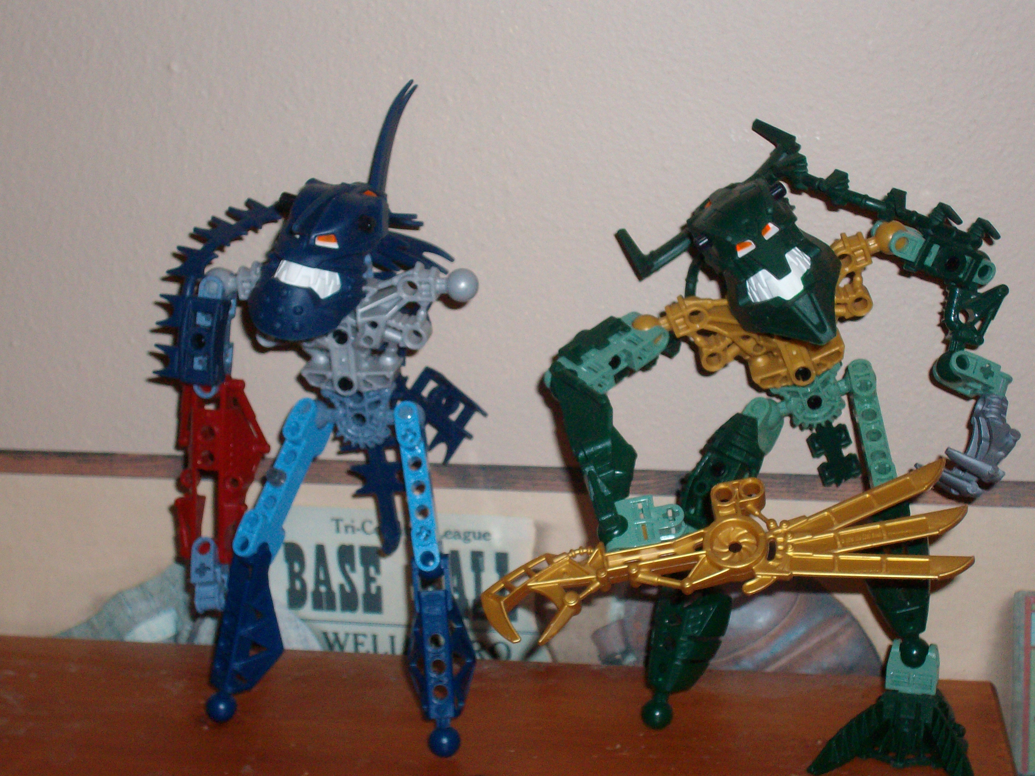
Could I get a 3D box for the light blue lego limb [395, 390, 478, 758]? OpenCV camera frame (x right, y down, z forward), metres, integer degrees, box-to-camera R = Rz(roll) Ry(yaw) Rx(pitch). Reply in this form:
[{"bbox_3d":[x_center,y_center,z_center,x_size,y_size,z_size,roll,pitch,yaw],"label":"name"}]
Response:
[{"bbox_3d":[-0.027,0.060,0.614,0.021,0.114,0.022,-7,-2,3],"label":"light blue lego limb"}]

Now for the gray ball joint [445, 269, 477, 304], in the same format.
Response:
[{"bbox_3d":[-0.017,-0.031,0.594,0.010,0.010,0.010,0,12,0],"label":"gray ball joint"}]

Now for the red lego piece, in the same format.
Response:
[{"bbox_3d":[-0.095,0.027,0.622,0.030,0.059,0.018,4,10,16],"label":"red lego piece"}]

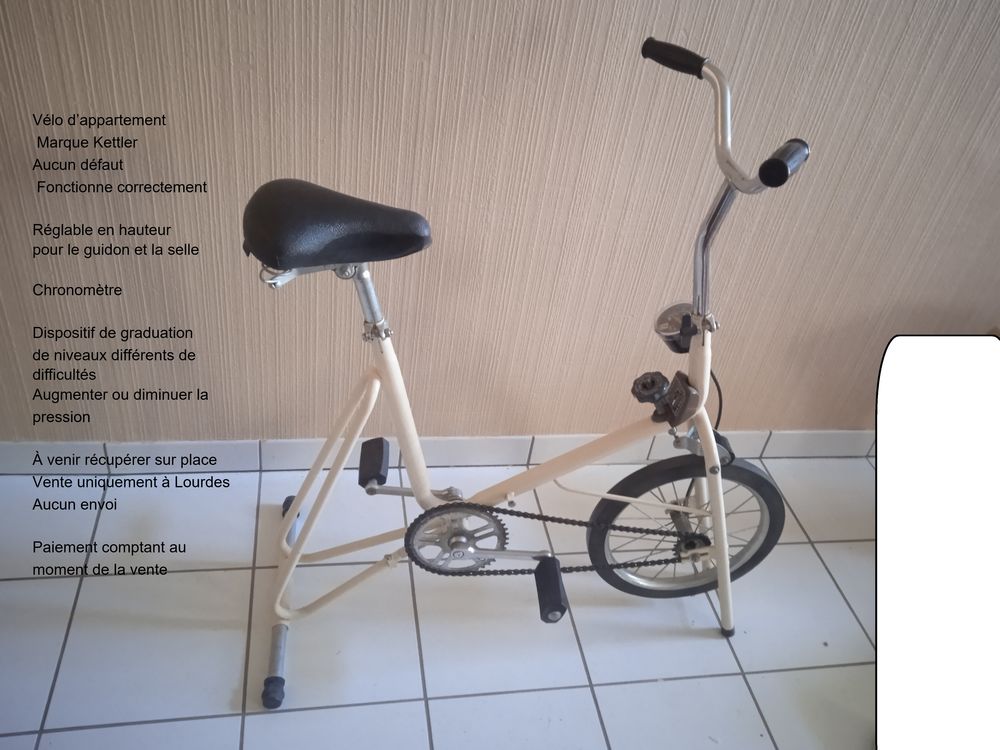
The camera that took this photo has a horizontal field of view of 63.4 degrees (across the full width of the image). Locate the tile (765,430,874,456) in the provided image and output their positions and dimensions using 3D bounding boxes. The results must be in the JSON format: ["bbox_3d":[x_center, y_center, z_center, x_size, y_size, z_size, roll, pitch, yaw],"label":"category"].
[{"bbox_3d":[0.813,0.176,2.051,0.300,0.090,0.010,0,38,-13],"label":"tile"}]

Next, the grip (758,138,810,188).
[{"bbox_3d":[0.307,-0.228,0.870,0.031,0.031,0.101,26,38,20],"label":"grip"}]

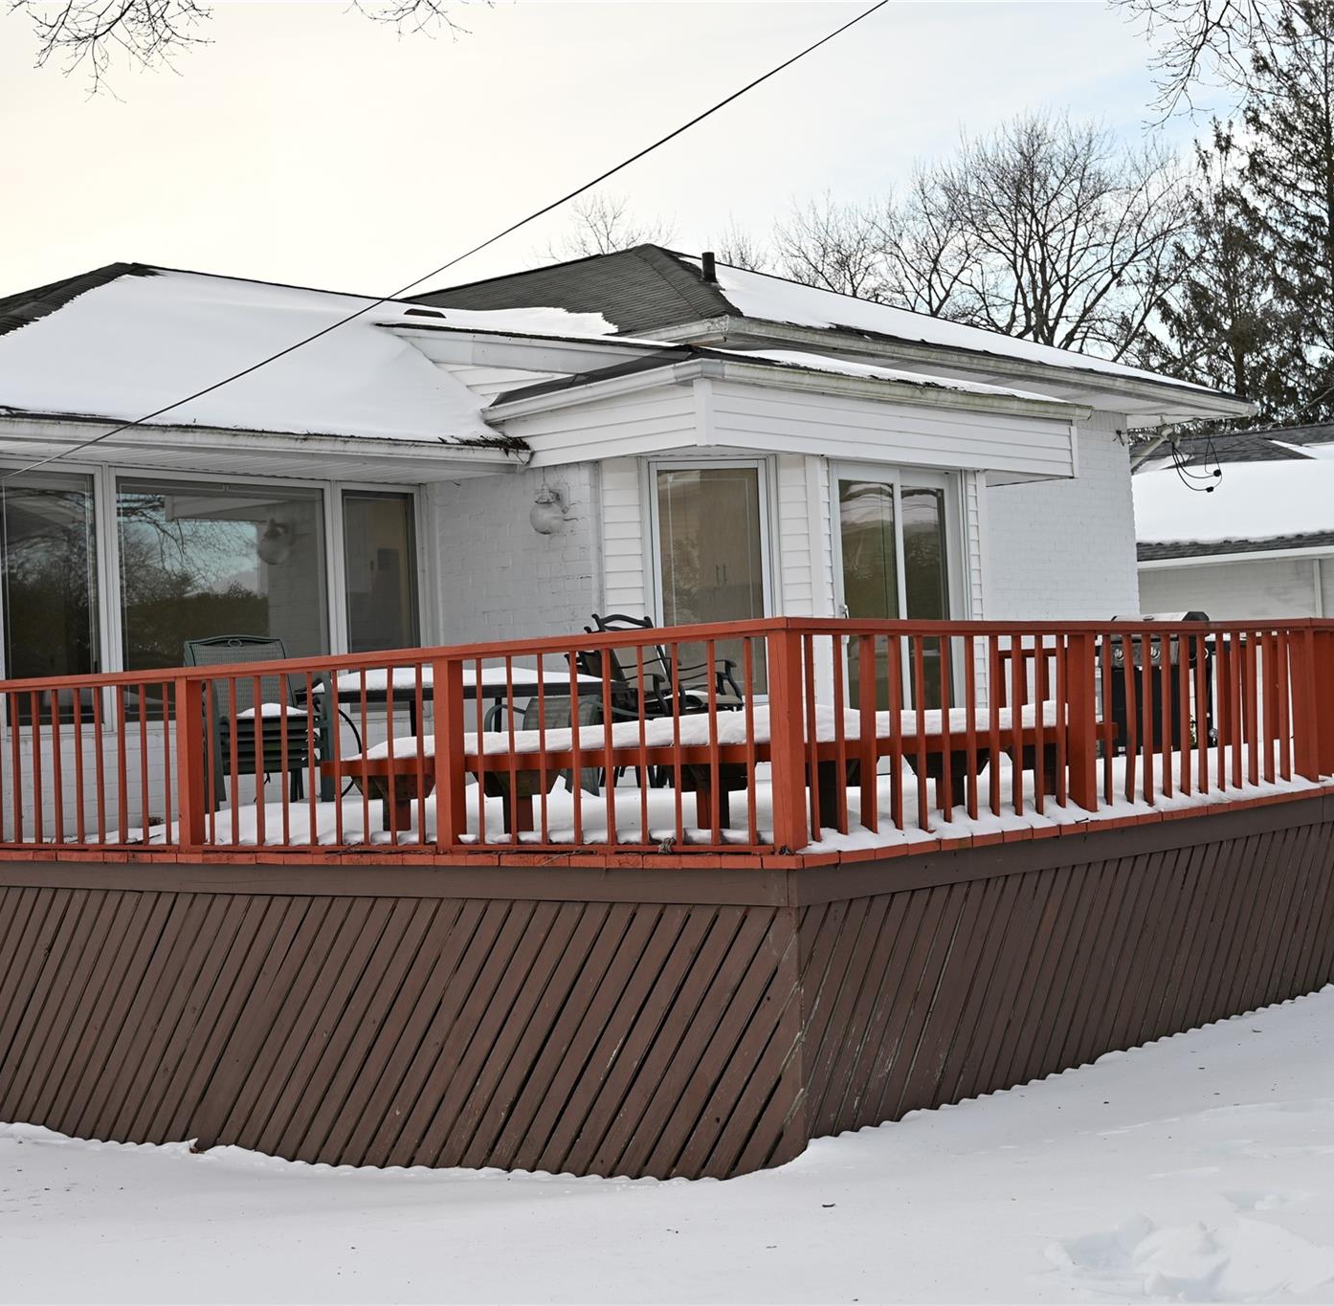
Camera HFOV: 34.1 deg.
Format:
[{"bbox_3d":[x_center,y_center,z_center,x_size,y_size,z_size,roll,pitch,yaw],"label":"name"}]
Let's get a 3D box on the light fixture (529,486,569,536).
[{"bbox_3d":[-0.718,-0.888,13.598,0.215,0.317,0.284,-4,-2,42],"label":"light fixture"}]

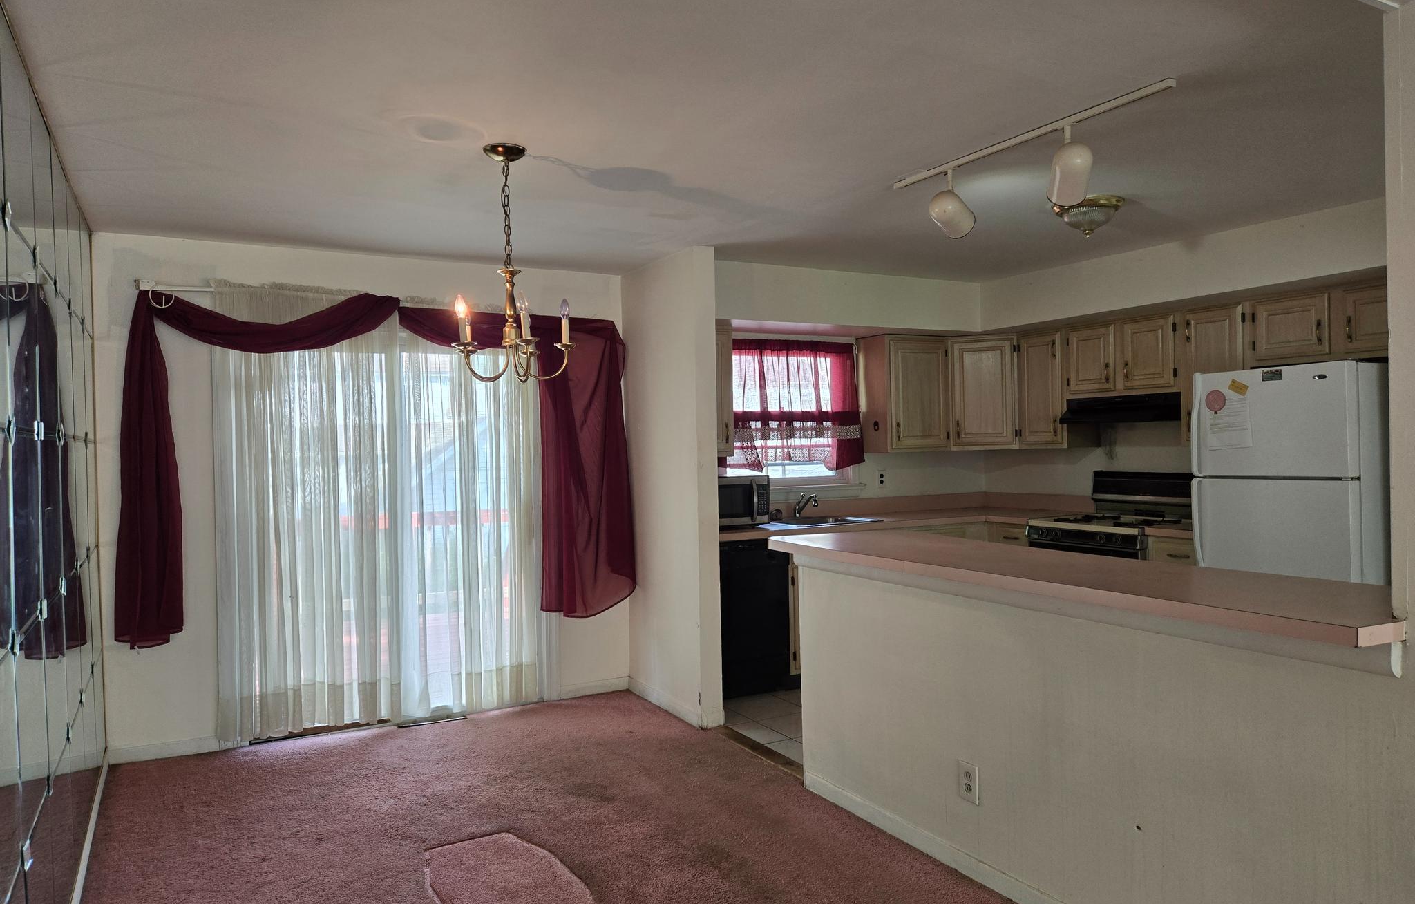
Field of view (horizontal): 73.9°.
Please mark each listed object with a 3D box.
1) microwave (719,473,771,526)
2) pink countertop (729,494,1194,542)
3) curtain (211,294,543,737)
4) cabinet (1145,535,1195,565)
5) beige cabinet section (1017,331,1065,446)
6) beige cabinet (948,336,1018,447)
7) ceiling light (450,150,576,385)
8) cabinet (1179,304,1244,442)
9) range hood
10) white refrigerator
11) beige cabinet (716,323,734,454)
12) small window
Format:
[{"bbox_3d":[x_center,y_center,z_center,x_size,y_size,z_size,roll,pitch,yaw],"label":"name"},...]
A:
[{"bbox_3d":[0.071,0.282,5.597,0.480,0.285,0.370,-1,1,-29],"label":"microwave"},{"bbox_3d":[1.360,0.403,5.285,2.720,0.155,2.150,-1,1,-29],"label":"pink countertop"},{"bbox_3d":[-1.617,0.286,4.844,1.603,2.210,0.100,-1,1,-29],"label":"curtain"},{"bbox_3d":[2.738,0.892,5.053,0.610,0.880,0.385,-1,1,-29],"label":"cabinet"},{"bbox_3d":[2.291,-0.409,6.176,0.317,0.753,0.385,-2,1,-30],"label":"beige cabinet section"},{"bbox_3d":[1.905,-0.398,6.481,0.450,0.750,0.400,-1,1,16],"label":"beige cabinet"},{"bbox_3d":[-0.656,-0.616,3.092,0.410,0.775,0.410,-1,1,-29],"label":"ceiling light"},{"bbox_3d":[2.837,-0.401,5.106,0.320,0.750,0.385,-1,1,-29],"label":"cabinet"},{"bbox_3d":[2.513,-0.252,5.551,0.420,0.156,0.760,-1,1,-29],"label":"range hood"},{"bbox_3d":[2.881,0.481,4.446,0.770,1.735,0.760,-1,1,-29],"label":"white refrigerator"},{"bbox_3d":[-0.100,-0.348,5.520,0.435,0.761,0.310,-1,1,-29],"label":"beige cabinet"},{"bbox_3d":[0.559,-0.289,5.998,1.110,0.830,0.080,-1,1,-29],"label":"small window"}]

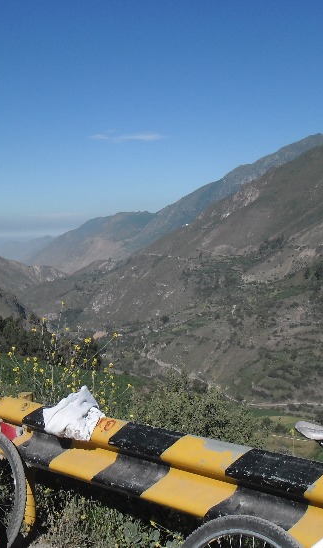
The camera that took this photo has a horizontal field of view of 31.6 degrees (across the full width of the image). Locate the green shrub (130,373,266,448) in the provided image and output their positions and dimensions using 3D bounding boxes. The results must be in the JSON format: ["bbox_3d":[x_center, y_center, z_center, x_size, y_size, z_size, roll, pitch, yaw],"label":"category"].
[{"bbox_3d":[0.290,1.200,4.600,1.100,0.900,0.950,0,3,0],"label":"green shrub"}]

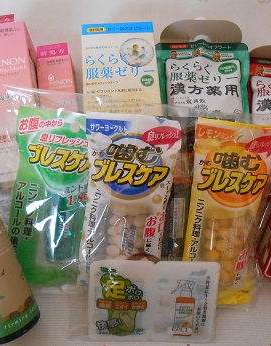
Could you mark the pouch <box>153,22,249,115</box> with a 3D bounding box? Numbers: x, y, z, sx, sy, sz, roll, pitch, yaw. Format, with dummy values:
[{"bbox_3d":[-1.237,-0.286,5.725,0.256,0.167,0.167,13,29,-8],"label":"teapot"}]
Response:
[{"bbox_3d":[0.074,-0.092,0.370,0.096,0.038,0.147,-2,81,0],"label":"pouch"}]

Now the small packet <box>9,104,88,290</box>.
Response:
[{"bbox_3d":[-0.066,0.023,0.310,0.088,0.021,0.157,5,97,-1],"label":"small packet"}]

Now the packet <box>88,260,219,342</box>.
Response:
[{"bbox_3d":[0.016,0.110,0.297,0.110,0.005,0.070,1,97,0],"label":"packet"}]

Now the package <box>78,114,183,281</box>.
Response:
[{"bbox_3d":[-0.007,0.025,0.298,0.075,0.019,0.154,3,102,-1],"label":"package"}]

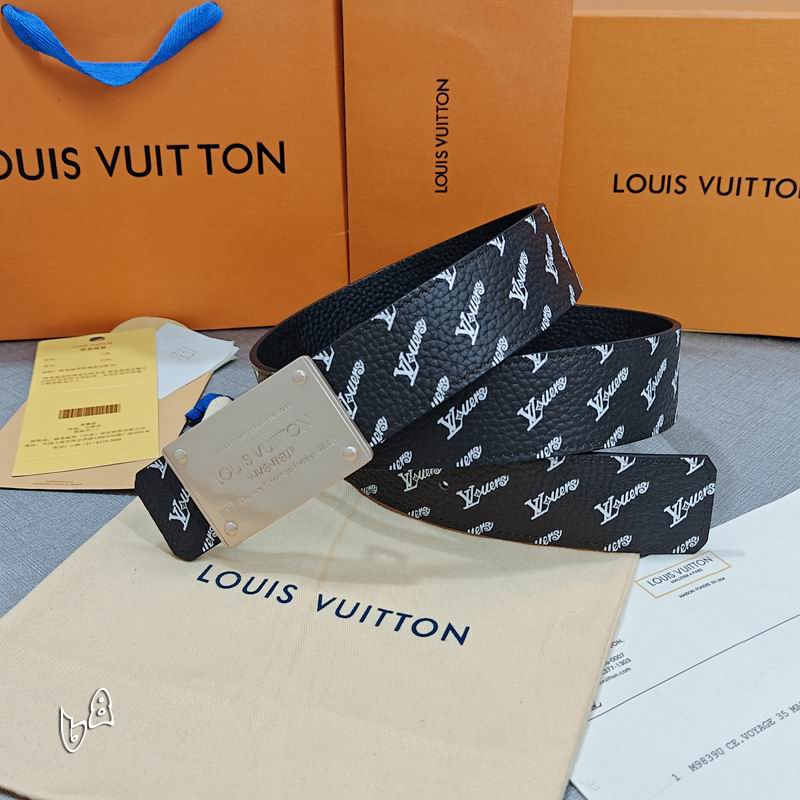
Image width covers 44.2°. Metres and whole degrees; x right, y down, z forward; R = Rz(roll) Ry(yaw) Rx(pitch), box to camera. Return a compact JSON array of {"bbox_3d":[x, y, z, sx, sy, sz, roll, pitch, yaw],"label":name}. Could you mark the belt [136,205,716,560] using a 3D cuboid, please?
[{"bbox_3d":[0.012,-0.017,0.415,0.231,0.115,0.147,0,29,0],"label":"belt"}]

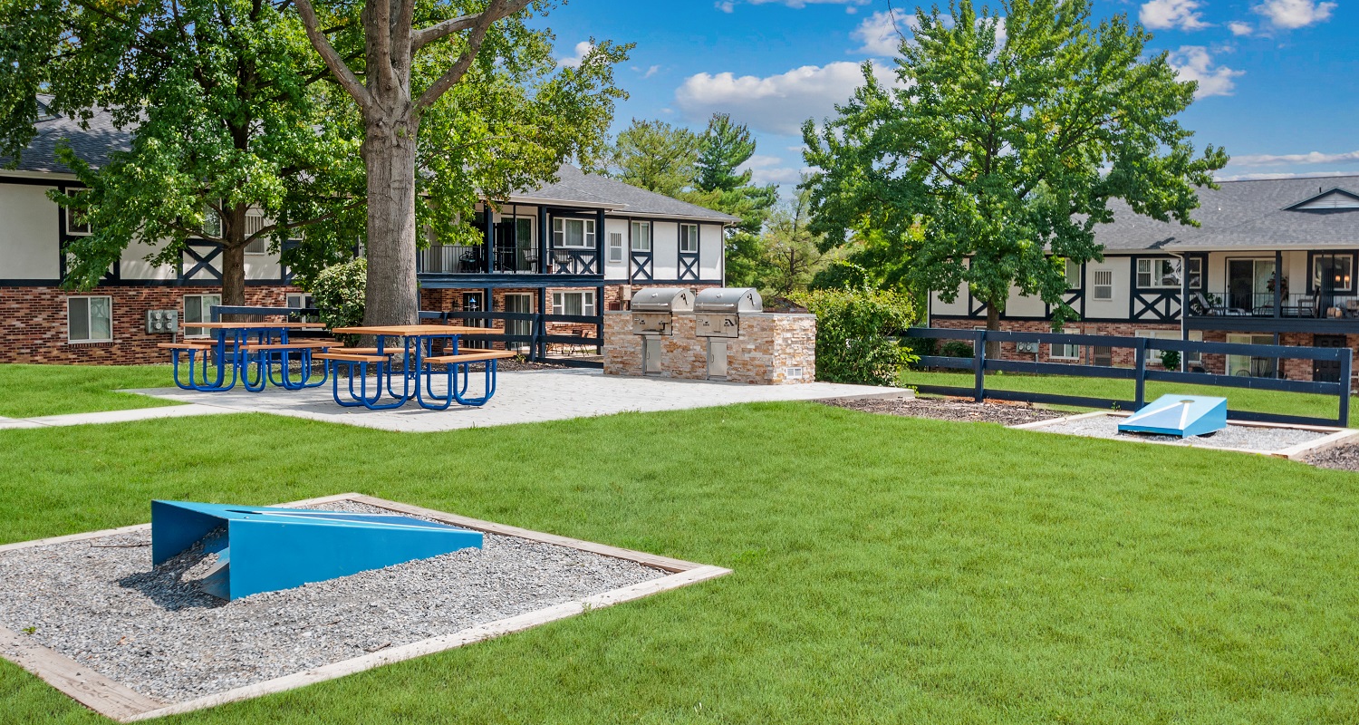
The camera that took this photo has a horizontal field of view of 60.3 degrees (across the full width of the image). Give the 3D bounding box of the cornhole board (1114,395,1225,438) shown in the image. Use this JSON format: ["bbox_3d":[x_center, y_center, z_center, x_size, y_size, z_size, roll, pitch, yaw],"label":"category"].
[{"bbox_3d":[4.930,0.520,11.652,0.610,0.300,1.220,4,5,42],"label":"cornhole board"}]

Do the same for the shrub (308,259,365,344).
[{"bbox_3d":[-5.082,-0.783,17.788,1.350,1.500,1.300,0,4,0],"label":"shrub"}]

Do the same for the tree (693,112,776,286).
[{"bbox_3d":[2.885,-6.880,61.676,5.200,13.000,5.200,0,4,0],"label":"tree"}]

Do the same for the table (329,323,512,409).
[{"bbox_3d":[-2.660,0.033,11.879,1.880,0.770,1.880,3,5,39],"label":"table"}]

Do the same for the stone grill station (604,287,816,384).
[{"bbox_3d":[0.331,-0.394,15.562,2.852,1.200,1.004,3,5,40],"label":"stone grill station"}]

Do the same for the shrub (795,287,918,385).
[{"bbox_3d":[2.316,-0.375,15.310,1.650,1.280,1.350,3,5,39],"label":"shrub"}]

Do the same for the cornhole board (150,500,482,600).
[{"bbox_3d":[-1.525,0.702,5.059,0.610,0.300,1.220,3,5,41],"label":"cornhole board"}]

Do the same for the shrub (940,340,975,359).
[{"bbox_3d":[10.632,-0.261,44.584,1.500,1.150,1.400,0,4,0],"label":"shrub"}]

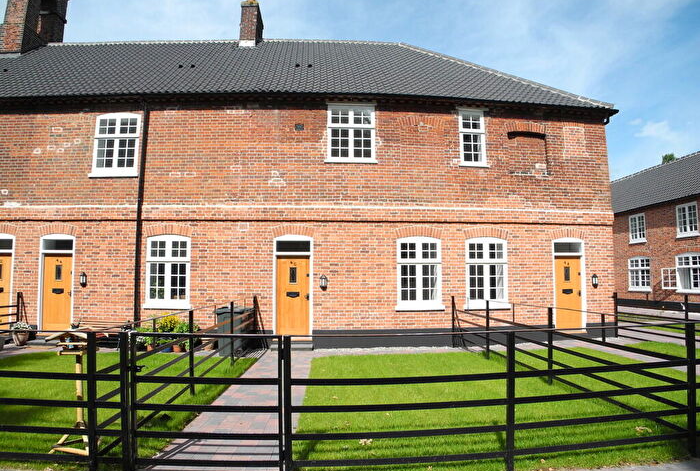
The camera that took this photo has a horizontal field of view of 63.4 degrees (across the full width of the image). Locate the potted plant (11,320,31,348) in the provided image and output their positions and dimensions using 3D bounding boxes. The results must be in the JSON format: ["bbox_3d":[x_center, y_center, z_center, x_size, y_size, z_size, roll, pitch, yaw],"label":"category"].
[{"bbox_3d":[-7.495,2.251,12.909,0.430,0.553,0.430,0,-5,-3],"label":"potted plant"}]

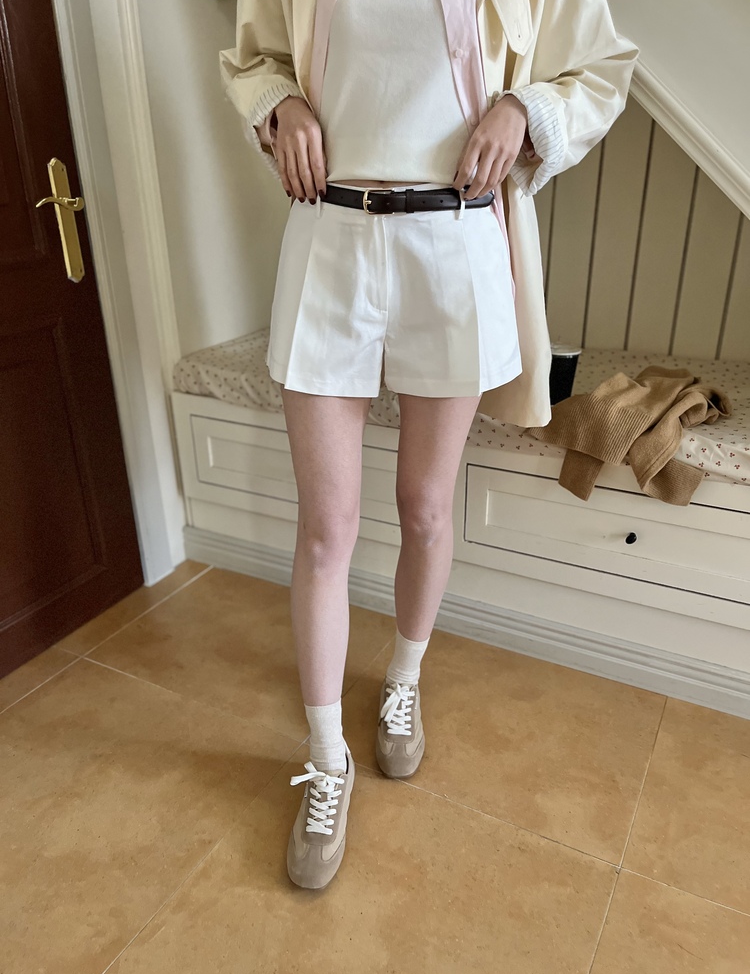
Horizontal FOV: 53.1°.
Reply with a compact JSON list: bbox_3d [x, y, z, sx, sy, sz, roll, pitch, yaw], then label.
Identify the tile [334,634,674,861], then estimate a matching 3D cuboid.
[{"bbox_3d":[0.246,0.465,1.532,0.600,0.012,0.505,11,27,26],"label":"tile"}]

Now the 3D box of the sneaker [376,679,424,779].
[{"bbox_3d":[0.051,0.433,1.472,0.096,0.100,0.263,0,24,2],"label":"sneaker"}]

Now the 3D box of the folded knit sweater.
[{"bbox_3d":[0.546,-0.128,1.574,0.345,0.215,0.410,11,27,26],"label":"folded knit sweater"}]

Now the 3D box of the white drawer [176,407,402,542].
[{"bbox_3d":[-0.079,-0.108,1.971,0.705,0.190,0.360,11,27,26],"label":"white drawer"}]

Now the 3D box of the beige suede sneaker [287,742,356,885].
[{"bbox_3d":[-0.083,0.526,1.268,0.096,0.100,0.263,2,24,6],"label":"beige suede sneaker"}]

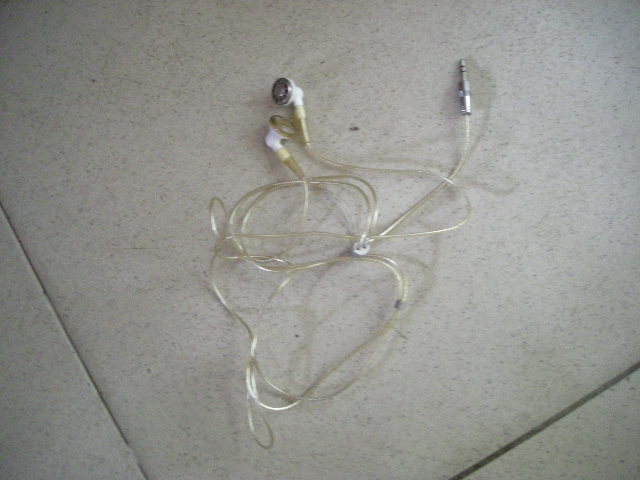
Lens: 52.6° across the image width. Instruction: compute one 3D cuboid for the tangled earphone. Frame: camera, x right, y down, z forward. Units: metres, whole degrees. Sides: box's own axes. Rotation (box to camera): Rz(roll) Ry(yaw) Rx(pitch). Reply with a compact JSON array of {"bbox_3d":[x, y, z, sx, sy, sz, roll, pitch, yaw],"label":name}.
[{"bbox_3d":[0.014,0.003,0.398,0.165,0.028,0.242,0,82,0],"label":"tangled earphone"}]

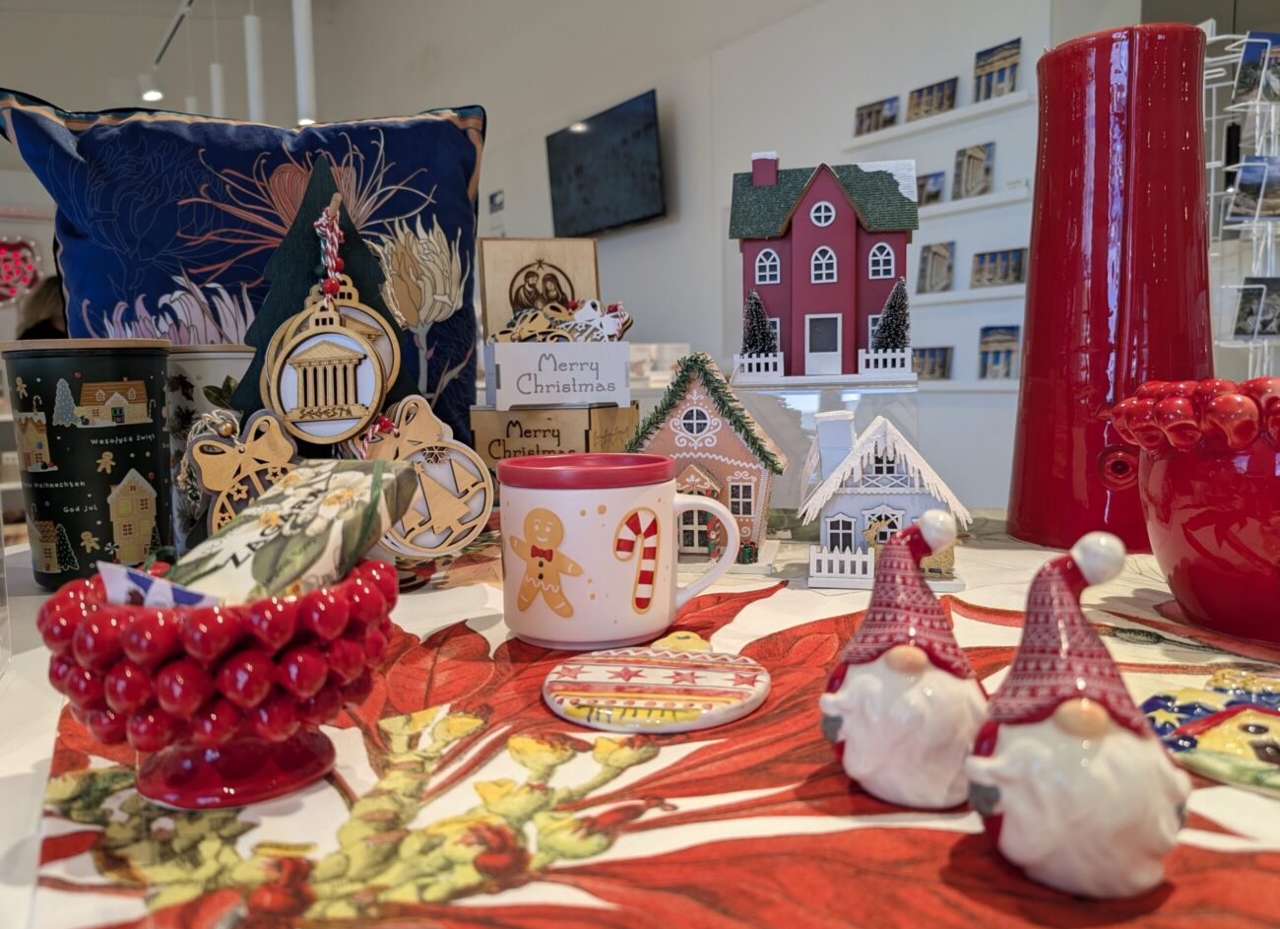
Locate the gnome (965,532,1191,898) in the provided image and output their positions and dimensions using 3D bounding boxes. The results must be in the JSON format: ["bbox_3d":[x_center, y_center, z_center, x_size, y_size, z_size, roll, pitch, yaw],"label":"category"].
[{"bbox_3d":[0.119,0.061,0.240,0.060,0.088,0.054,1,5,19],"label":"gnome"}]

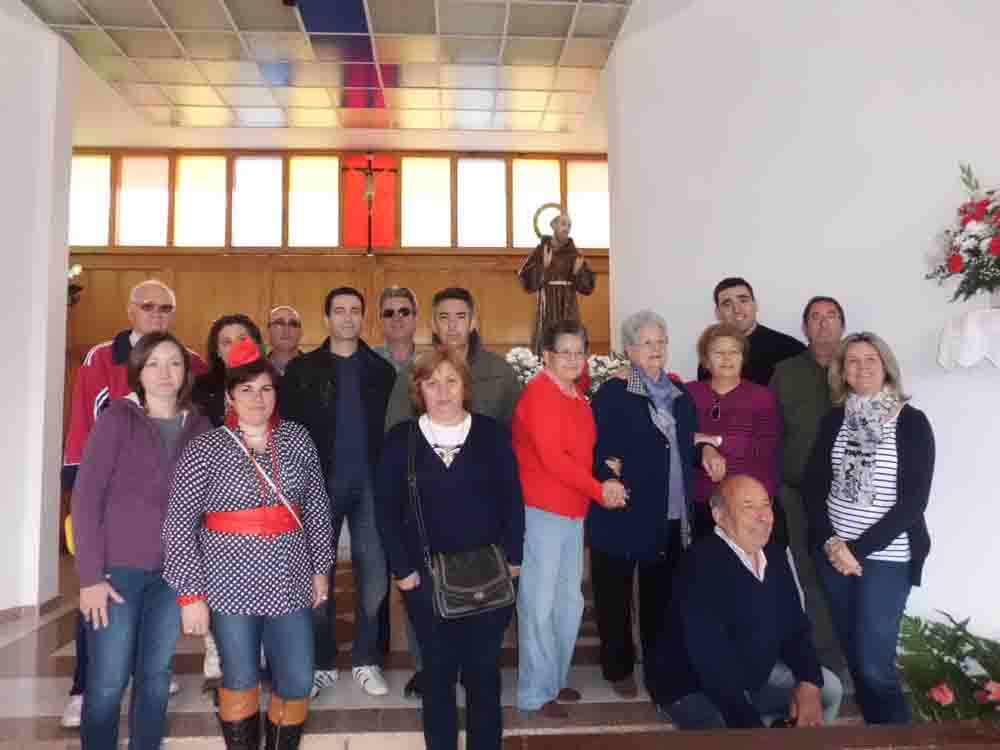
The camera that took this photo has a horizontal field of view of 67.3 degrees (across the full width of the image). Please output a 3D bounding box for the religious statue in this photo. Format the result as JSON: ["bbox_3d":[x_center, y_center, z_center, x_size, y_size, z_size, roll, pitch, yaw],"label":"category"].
[{"bbox_3d":[0.324,-0.467,4.300,0.460,1.000,0.360,1,-4,-20],"label":"religious statue"}]

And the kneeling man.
[{"bbox_3d":[0.871,0.881,2.644,0.600,1.070,0.580,1,-4,-20],"label":"kneeling man"}]

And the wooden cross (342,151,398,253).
[{"bbox_3d":[-1.534,-2.020,8.900,0.660,1.240,0.140,0,-4,-3],"label":"wooden cross"}]

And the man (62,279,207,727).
[{"bbox_3d":[-1.536,0.484,3.175,0.560,1.770,0.420,0,-4,-8],"label":"man"}]

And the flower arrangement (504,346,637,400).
[{"bbox_3d":[0.382,-0.003,4.250,0.740,0.340,0.450,0,-4,-3],"label":"flower arrangement"}]

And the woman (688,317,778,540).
[{"bbox_3d":[1.050,0.558,3.348,0.470,1.600,0.340,-1,-4,8],"label":"woman"}]

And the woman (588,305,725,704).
[{"bbox_3d":[0.630,0.537,3.210,0.520,1.630,0.420,2,-5,-30],"label":"woman"}]

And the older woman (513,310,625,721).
[{"bbox_3d":[0.264,0.558,3.068,0.450,1.575,0.390,3,-5,-42],"label":"older woman"}]

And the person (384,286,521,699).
[{"bbox_3d":[-0.202,0.491,3.264,0.580,1.745,0.360,-1,-4,0],"label":"person"}]

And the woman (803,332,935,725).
[{"bbox_3d":[1.418,0.629,2.882,0.500,1.595,0.360,-2,-4,24],"label":"woman"}]

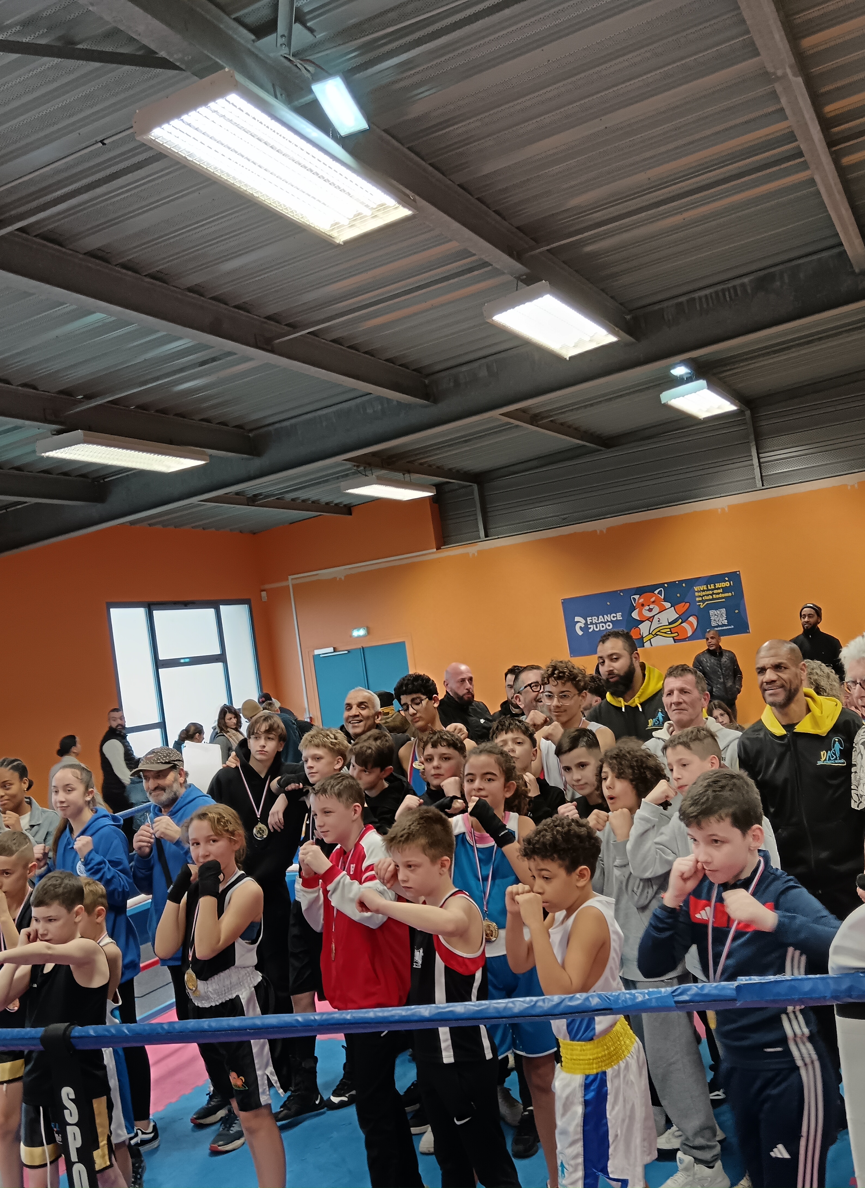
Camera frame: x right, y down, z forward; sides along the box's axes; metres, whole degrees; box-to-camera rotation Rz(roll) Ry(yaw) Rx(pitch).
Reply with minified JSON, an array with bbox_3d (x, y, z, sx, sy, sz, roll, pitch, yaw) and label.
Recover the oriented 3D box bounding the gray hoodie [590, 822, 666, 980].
[{"bbox_3d":[0.704,1.025,4.170,0.320,0.540,0.390,-5,-4,-44],"label":"gray hoodie"}]

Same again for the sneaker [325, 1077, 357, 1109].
[{"bbox_3d":[-0.323,2.058,5.188,0.280,0.125,0.100,-6,-4,-27],"label":"sneaker"}]

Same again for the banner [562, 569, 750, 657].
[{"bbox_3d":[2.722,0.267,15.280,2.280,0.750,0.015,-9,-3,25],"label":"banner"}]

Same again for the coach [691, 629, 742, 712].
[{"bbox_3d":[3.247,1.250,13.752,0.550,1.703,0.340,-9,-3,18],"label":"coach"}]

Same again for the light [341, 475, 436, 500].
[{"bbox_3d":[-0.489,-1.258,14.751,0.440,0.105,1.570,-12,-4,25],"label":"light"}]

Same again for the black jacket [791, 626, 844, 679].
[{"bbox_3d":[3.506,0.667,11.200,0.520,0.700,0.320,-10,-3,29],"label":"black jacket"}]

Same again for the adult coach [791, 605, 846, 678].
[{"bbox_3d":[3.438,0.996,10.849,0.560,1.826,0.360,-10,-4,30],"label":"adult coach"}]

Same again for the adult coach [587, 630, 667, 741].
[{"bbox_3d":[0.908,1.047,5.003,0.550,1.816,0.360,-9,-3,16],"label":"adult coach"}]

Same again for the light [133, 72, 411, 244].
[{"bbox_3d":[-0.594,-1.830,5.304,0.440,0.107,1.570,-12,-4,25],"label":"light"}]

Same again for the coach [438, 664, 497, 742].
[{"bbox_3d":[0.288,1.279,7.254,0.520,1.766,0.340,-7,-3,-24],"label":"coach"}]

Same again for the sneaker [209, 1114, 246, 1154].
[{"bbox_3d":[-0.784,2.112,4.936,0.100,0.115,0.275,-10,-4,39],"label":"sneaker"}]

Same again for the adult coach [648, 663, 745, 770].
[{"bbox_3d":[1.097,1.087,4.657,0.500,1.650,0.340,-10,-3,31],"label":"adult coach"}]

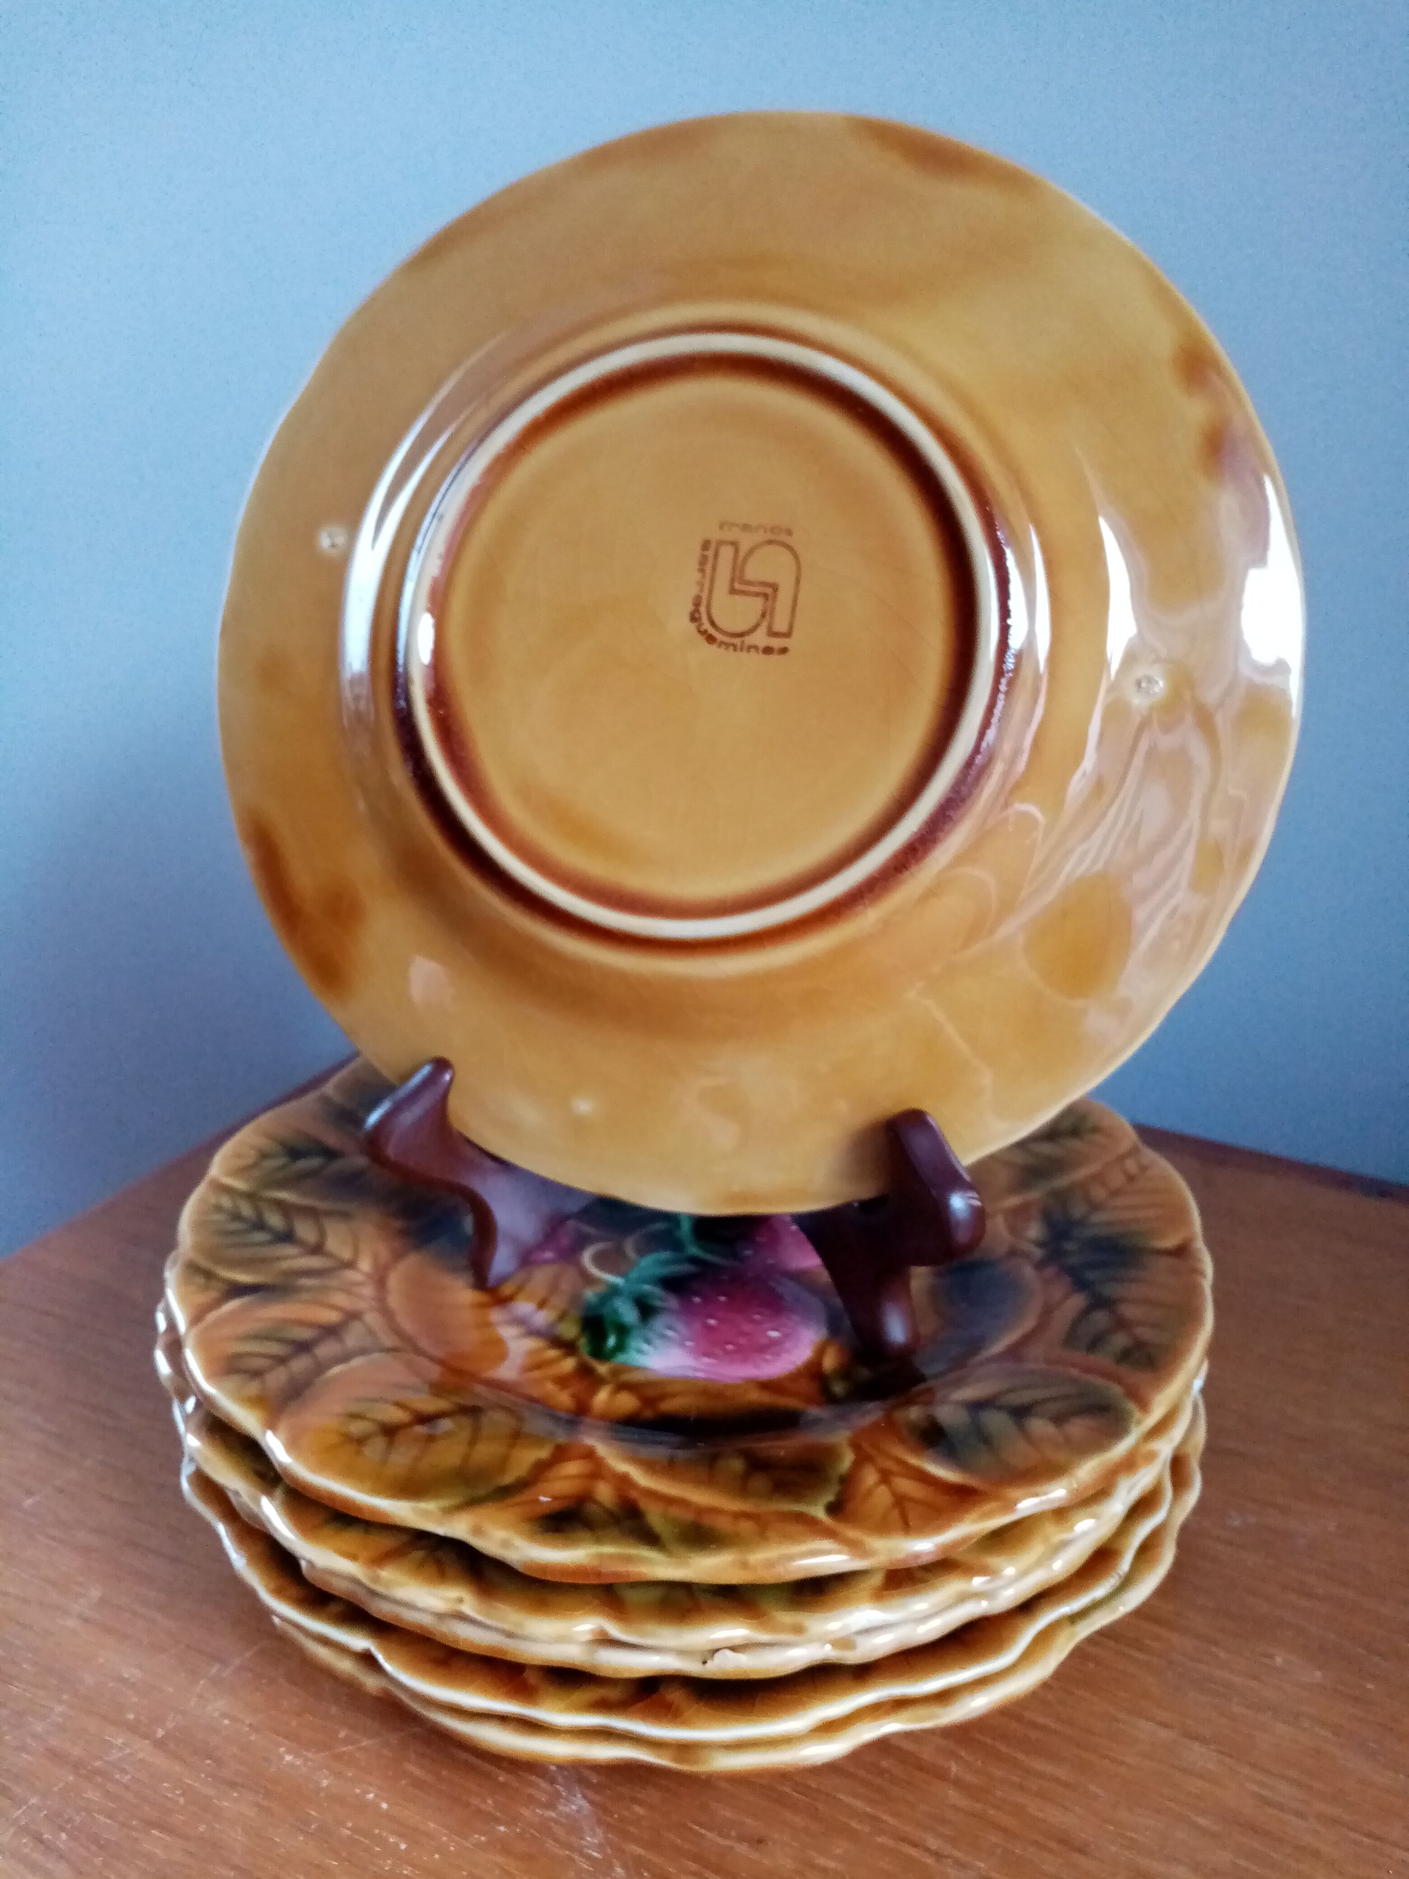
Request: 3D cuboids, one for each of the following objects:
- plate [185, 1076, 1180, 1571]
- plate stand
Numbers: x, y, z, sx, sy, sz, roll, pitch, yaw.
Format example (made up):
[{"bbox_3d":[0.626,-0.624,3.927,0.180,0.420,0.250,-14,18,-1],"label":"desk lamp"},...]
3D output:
[{"bbox_3d":[-0.002,0.059,0.286,0.199,0.023,0.199,1,21,0],"label":"plate"},{"bbox_3d":[0.002,0.002,0.268,0.107,0.130,0.098,6,22,13],"label":"plate stand"}]

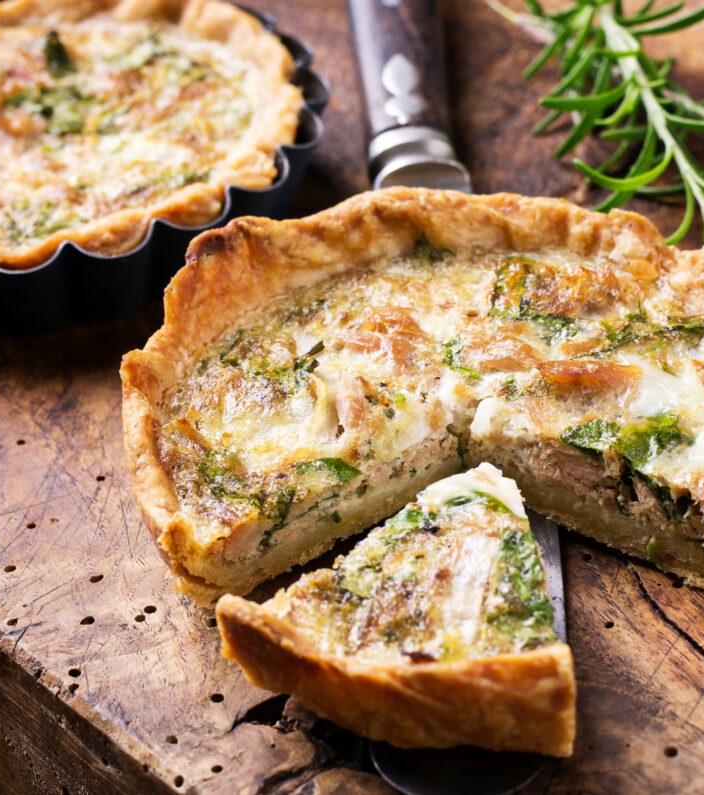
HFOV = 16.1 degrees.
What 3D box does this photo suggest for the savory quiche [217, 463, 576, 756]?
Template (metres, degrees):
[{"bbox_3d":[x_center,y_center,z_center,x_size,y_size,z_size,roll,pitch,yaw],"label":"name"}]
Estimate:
[{"bbox_3d":[0.012,0.029,0.378,0.054,0.022,0.050,10,39,15],"label":"savory quiche"}]

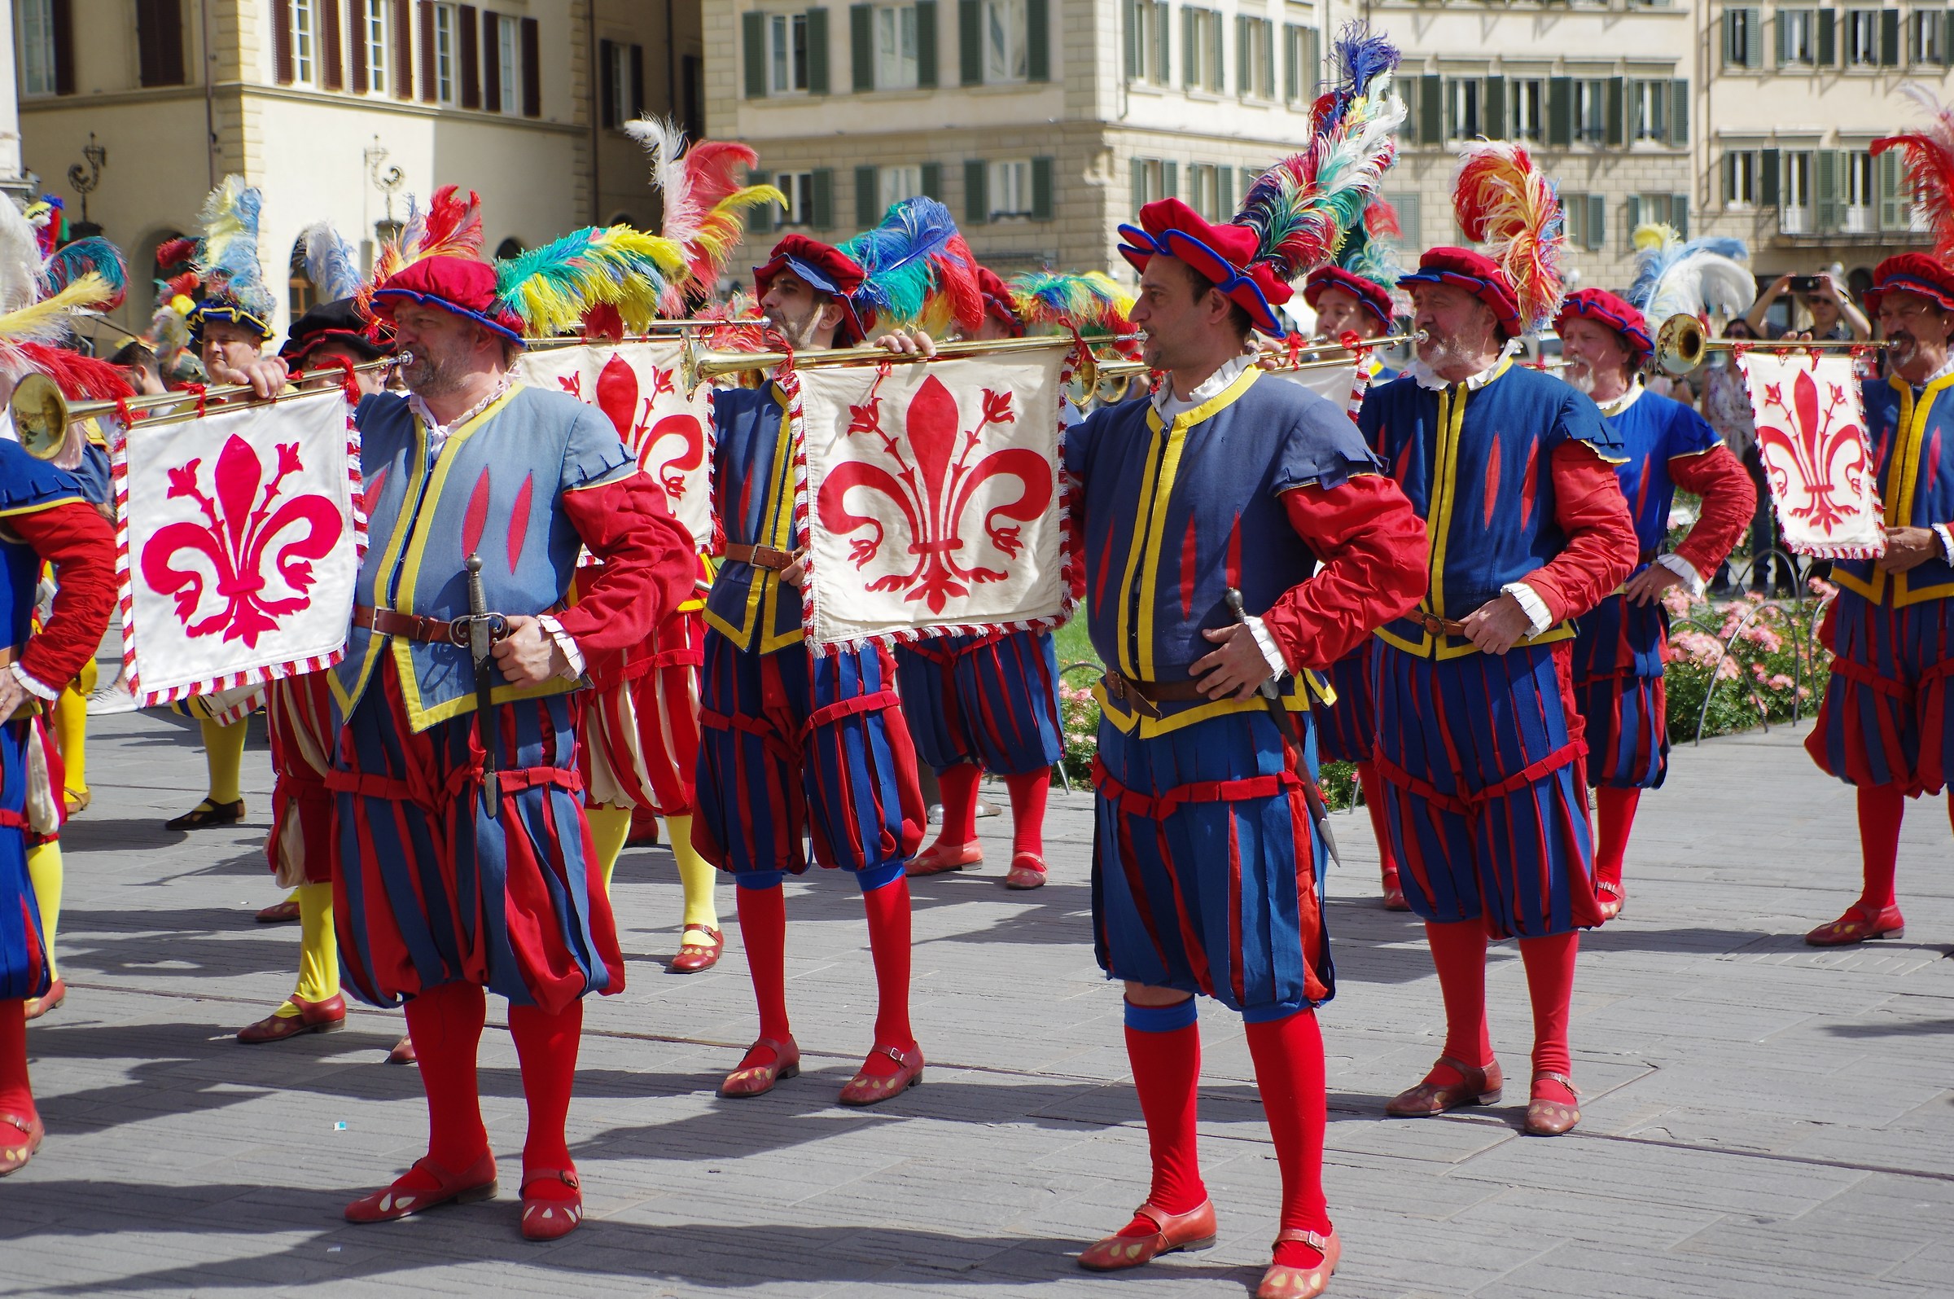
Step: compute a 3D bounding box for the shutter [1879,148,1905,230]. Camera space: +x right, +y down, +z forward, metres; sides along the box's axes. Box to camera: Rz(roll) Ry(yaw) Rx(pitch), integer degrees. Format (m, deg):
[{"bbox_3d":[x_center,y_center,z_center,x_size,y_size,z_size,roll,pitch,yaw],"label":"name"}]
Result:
[{"bbox_3d":[24.434,-12.286,97.000,0.700,2.150,0.050,-2,5,-10],"label":"shutter"}]

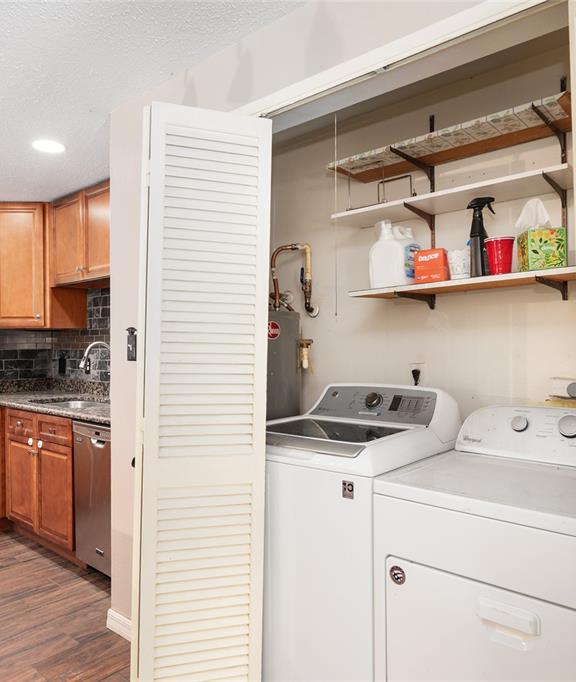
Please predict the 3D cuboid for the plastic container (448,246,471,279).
[{"bbox_3d":[0.603,-0.264,1.793,0.085,0.118,0.085,-1,-2,41],"label":"plastic container"}]

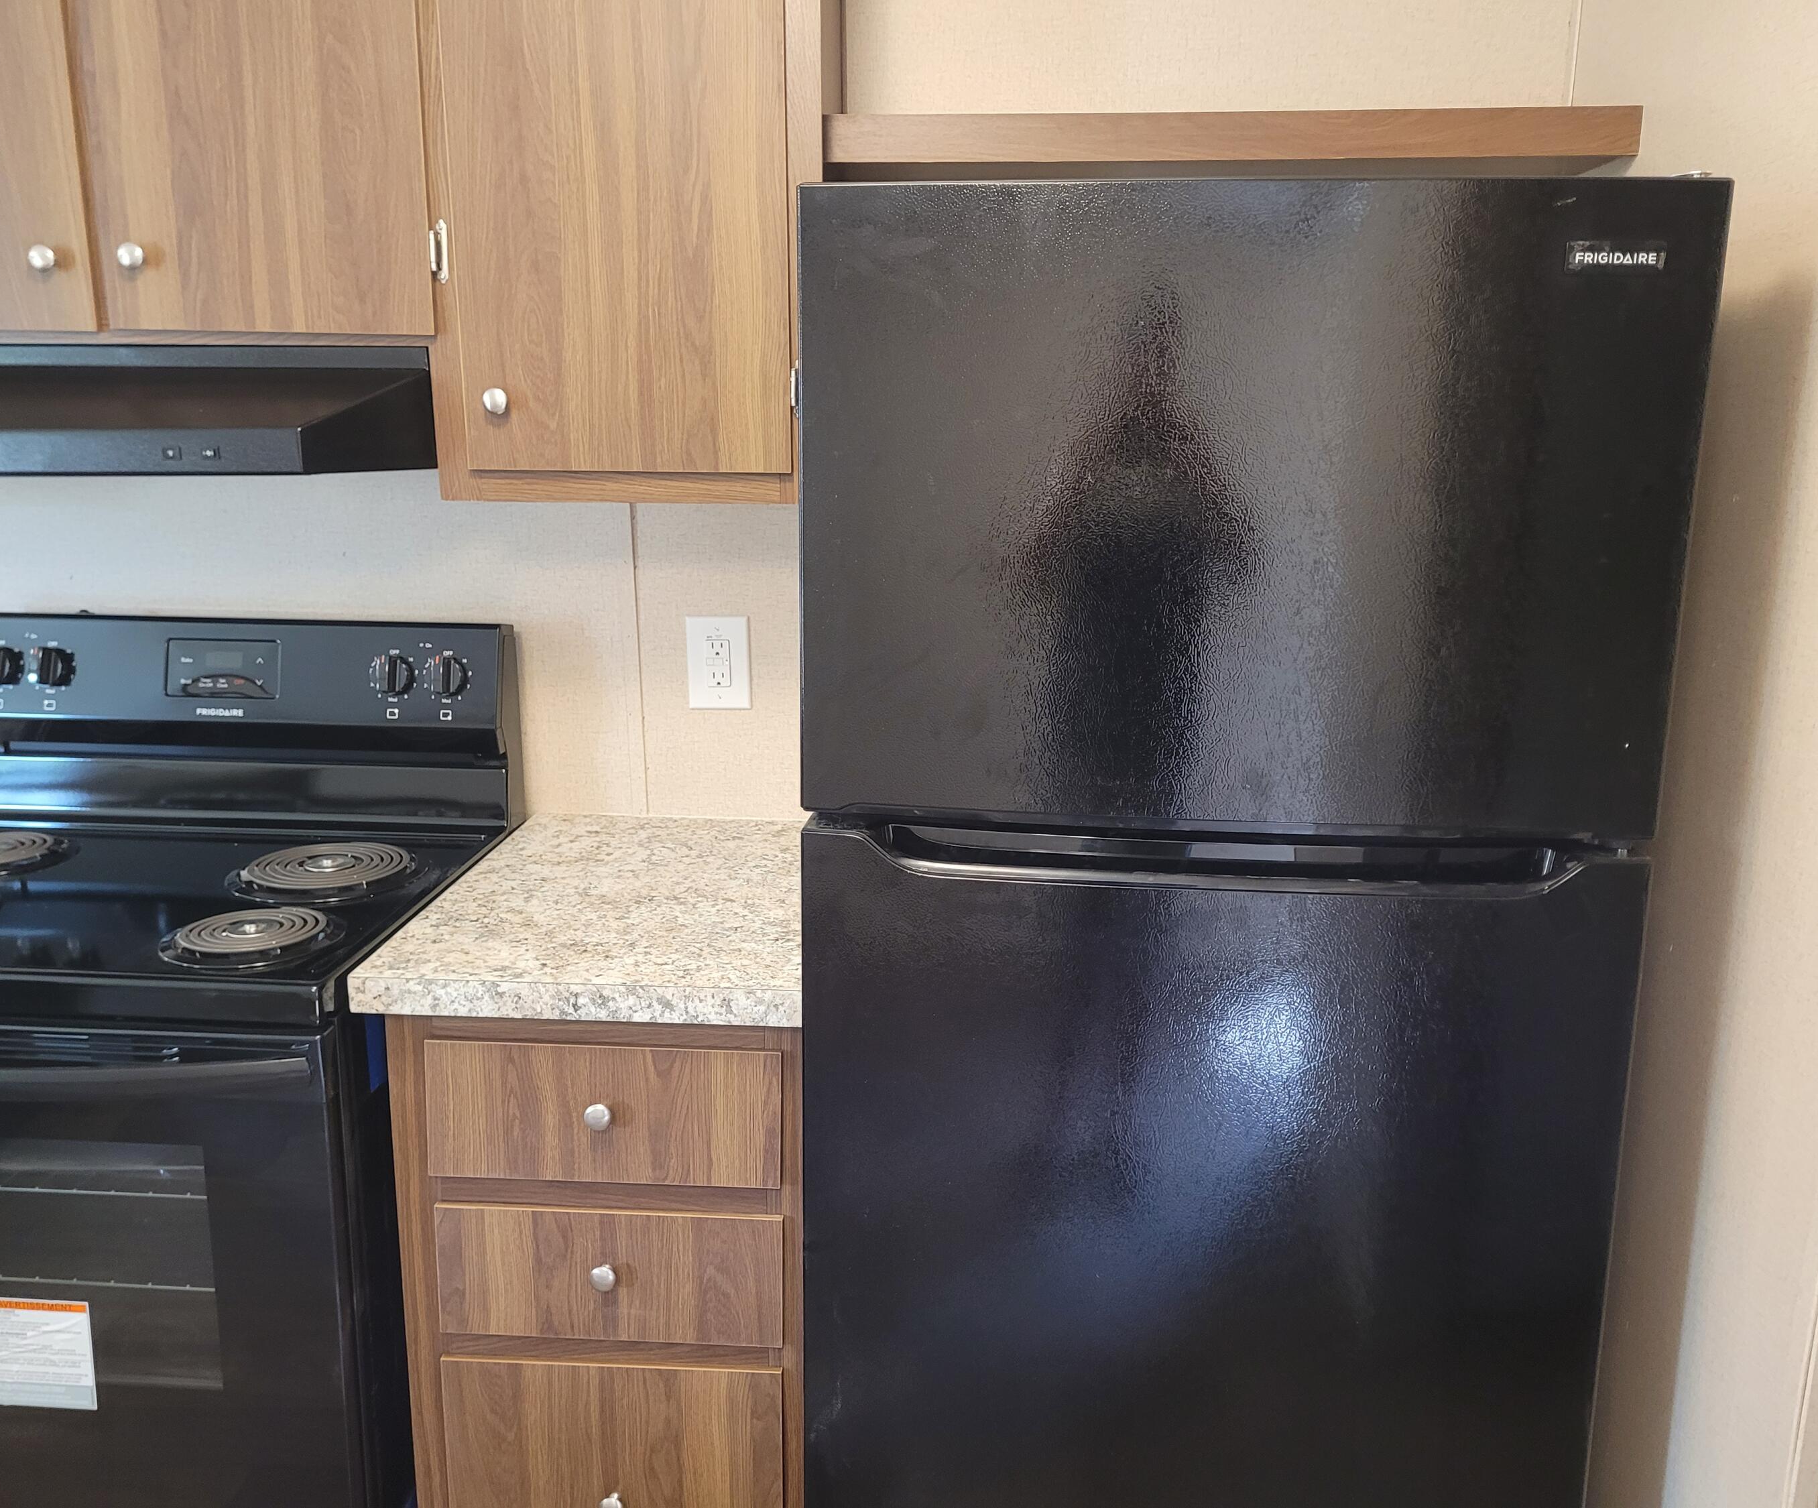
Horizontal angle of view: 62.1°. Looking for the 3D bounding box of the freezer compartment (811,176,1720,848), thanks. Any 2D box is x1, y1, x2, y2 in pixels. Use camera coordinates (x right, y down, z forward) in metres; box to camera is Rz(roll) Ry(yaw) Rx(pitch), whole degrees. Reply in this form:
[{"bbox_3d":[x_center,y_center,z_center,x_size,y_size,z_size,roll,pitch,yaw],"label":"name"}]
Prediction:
[{"bbox_3d":[0.316,-0.276,1.617,0.752,0.549,0.660,2,13,6],"label":"freezer compartment"}]

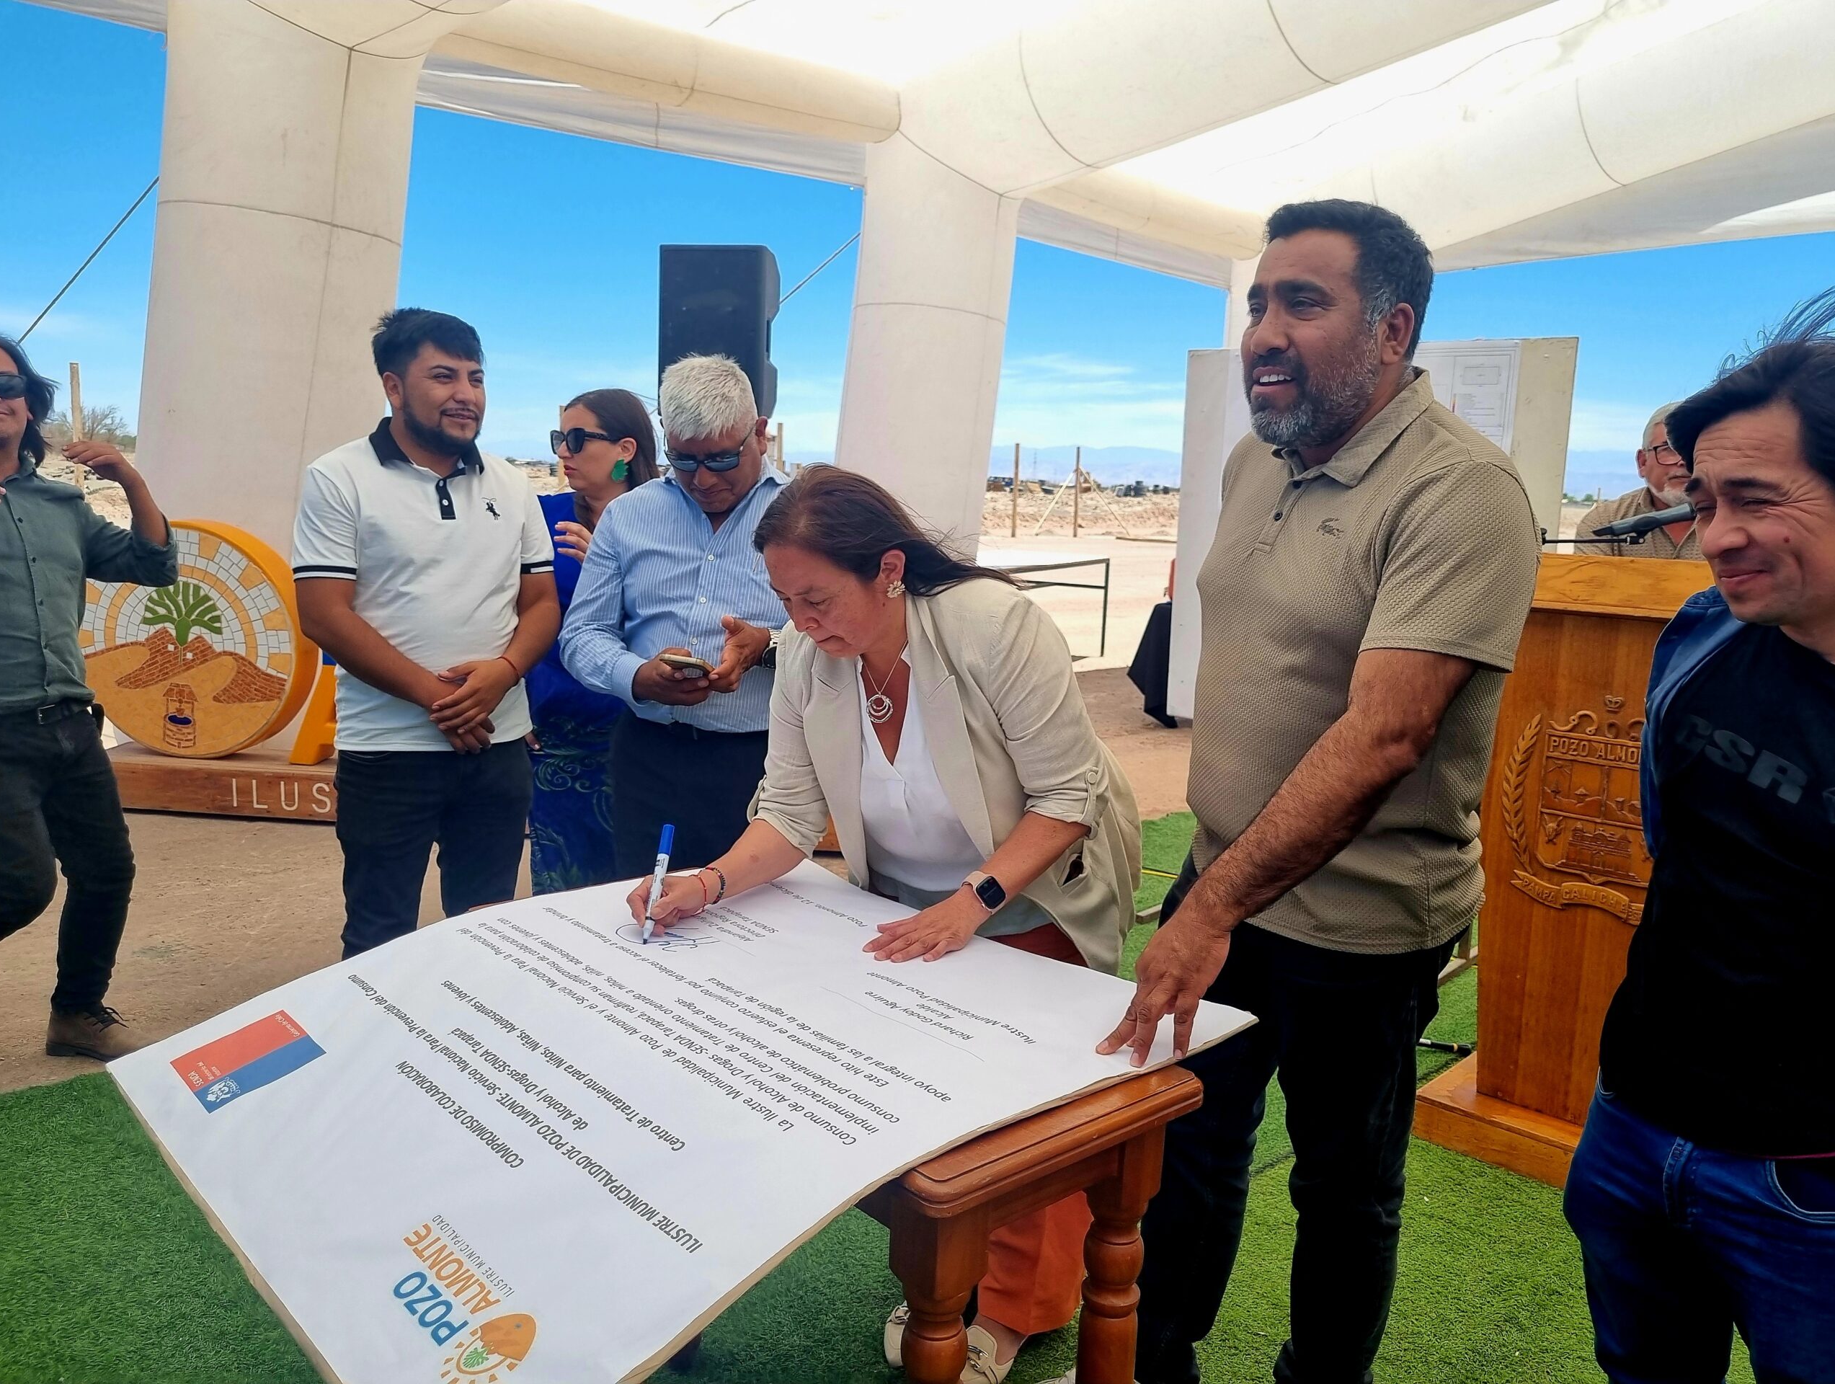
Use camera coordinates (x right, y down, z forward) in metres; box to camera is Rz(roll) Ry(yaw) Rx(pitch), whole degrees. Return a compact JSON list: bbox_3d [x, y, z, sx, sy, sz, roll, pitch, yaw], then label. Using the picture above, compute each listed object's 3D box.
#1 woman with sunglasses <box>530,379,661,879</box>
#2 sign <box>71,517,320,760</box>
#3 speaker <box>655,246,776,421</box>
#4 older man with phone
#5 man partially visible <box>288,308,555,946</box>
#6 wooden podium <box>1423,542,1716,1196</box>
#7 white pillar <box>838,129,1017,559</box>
[{"bbox_3d":[-0.760,0.080,3.303,0.450,1.568,0.340,4,9,15],"label":"woman with sunglasses"},{"bbox_3d":[-2.870,-0.207,5.519,0.915,0.915,0.200,3,9,7],"label":"sign"},{"bbox_3d":[-0.755,-1.379,5.427,0.420,0.661,0.370,3,9,8],"label":"speaker"},{"bbox_3d":[-0.415,0.183,2.598,0.500,1.596,0.420,0,9,-12],"label":"older man with phone"},{"bbox_3d":[-0.920,0.124,2.653,0.500,1.664,0.320,-4,11,-36],"label":"man partially visible"},{"bbox_3d":[1.506,0.354,2.947,0.580,1.275,0.550,10,12,42],"label":"wooden podium"},{"bbox_3d":[-0.037,-1.781,9.379,1.028,3.495,1.028,11,12,19],"label":"white pillar"}]

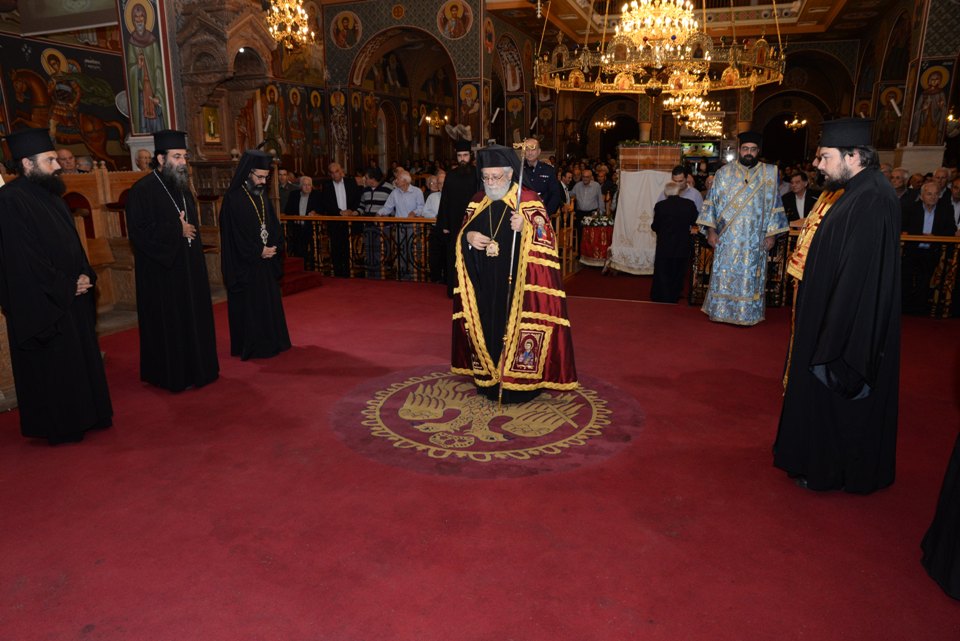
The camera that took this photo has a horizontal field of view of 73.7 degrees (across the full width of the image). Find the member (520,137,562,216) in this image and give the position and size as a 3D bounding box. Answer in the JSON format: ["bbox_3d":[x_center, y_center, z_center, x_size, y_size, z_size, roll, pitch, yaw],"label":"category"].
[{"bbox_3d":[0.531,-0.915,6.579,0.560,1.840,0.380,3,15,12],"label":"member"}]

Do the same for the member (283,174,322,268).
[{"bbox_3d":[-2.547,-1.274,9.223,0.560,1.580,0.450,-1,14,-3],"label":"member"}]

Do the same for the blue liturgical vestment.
[{"bbox_3d":[2.690,-0.818,6.604,0.840,1.600,0.480,5,15,20],"label":"blue liturgical vestment"}]

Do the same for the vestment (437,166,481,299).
[{"bbox_3d":[-0.221,-1.125,7.999,0.680,1.624,0.450,1,15,3],"label":"vestment"}]

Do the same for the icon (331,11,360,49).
[{"bbox_3d":[-3.094,-6.709,14.786,0.870,0.870,0.050,5,15,18],"label":"icon"}]

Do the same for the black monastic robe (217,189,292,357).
[{"bbox_3d":[-1.907,-0.418,5.468,0.480,1.430,0.580,7,16,25],"label":"black monastic robe"}]

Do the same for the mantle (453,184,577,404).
[{"bbox_3d":[0.237,-0.224,4.654,0.870,1.529,0.570,6,16,20],"label":"mantle"}]

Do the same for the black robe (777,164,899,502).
[{"bbox_3d":[1.812,0.047,3.316,0.520,1.600,0.620,6,15,21],"label":"black robe"}]

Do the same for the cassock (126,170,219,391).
[{"bbox_3d":[-2.238,-0.299,4.724,0.520,1.570,0.630,6,16,23],"label":"cassock"}]

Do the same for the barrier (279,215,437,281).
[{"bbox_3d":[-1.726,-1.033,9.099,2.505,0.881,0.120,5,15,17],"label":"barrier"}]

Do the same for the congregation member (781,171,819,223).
[{"bbox_3d":[3.755,-0.912,7.697,0.550,1.690,0.450,9,17,29],"label":"congregation member"}]

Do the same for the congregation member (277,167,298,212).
[{"bbox_3d":[-3.126,-1.642,10.489,0.520,1.650,0.380,-4,15,-14],"label":"congregation member"}]

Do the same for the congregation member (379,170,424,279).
[{"bbox_3d":[-1.087,-1.289,9.169,0.620,1.645,0.480,6,16,22],"label":"congregation member"}]

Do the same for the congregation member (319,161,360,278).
[{"bbox_3d":[-1.955,-1.304,8.957,0.580,1.770,0.450,0,14,-2],"label":"congregation member"}]

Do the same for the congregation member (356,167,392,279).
[{"bbox_3d":[-1.445,-1.237,8.819,0.540,1.710,0.450,5,15,19],"label":"congregation member"}]

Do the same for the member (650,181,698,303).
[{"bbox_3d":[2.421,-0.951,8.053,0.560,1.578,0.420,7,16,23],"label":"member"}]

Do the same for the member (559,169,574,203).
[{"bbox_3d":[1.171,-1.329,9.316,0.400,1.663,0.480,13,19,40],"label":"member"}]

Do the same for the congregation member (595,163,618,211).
[{"bbox_3d":[2.070,-1.663,10.517,0.520,1.730,0.360,3,15,12],"label":"congregation member"}]

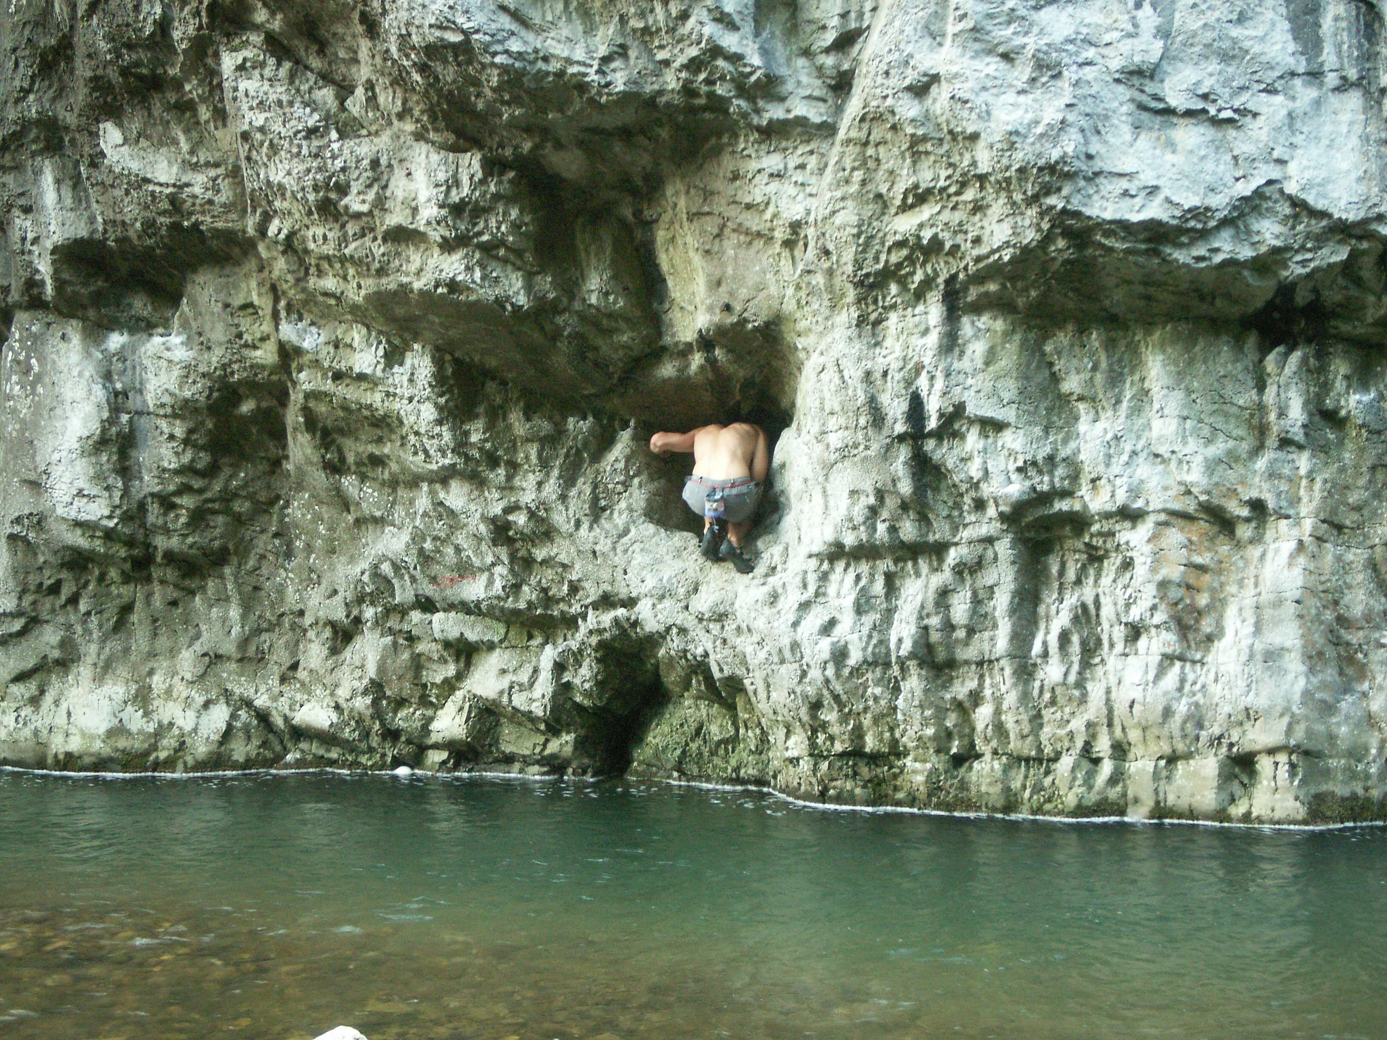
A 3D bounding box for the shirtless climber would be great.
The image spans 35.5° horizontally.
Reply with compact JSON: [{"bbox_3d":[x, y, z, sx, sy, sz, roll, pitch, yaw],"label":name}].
[{"bbox_3d":[0.092,-0.130,12.500,0.690,0.880,0.740,0,0,7],"label":"shirtless climber"}]

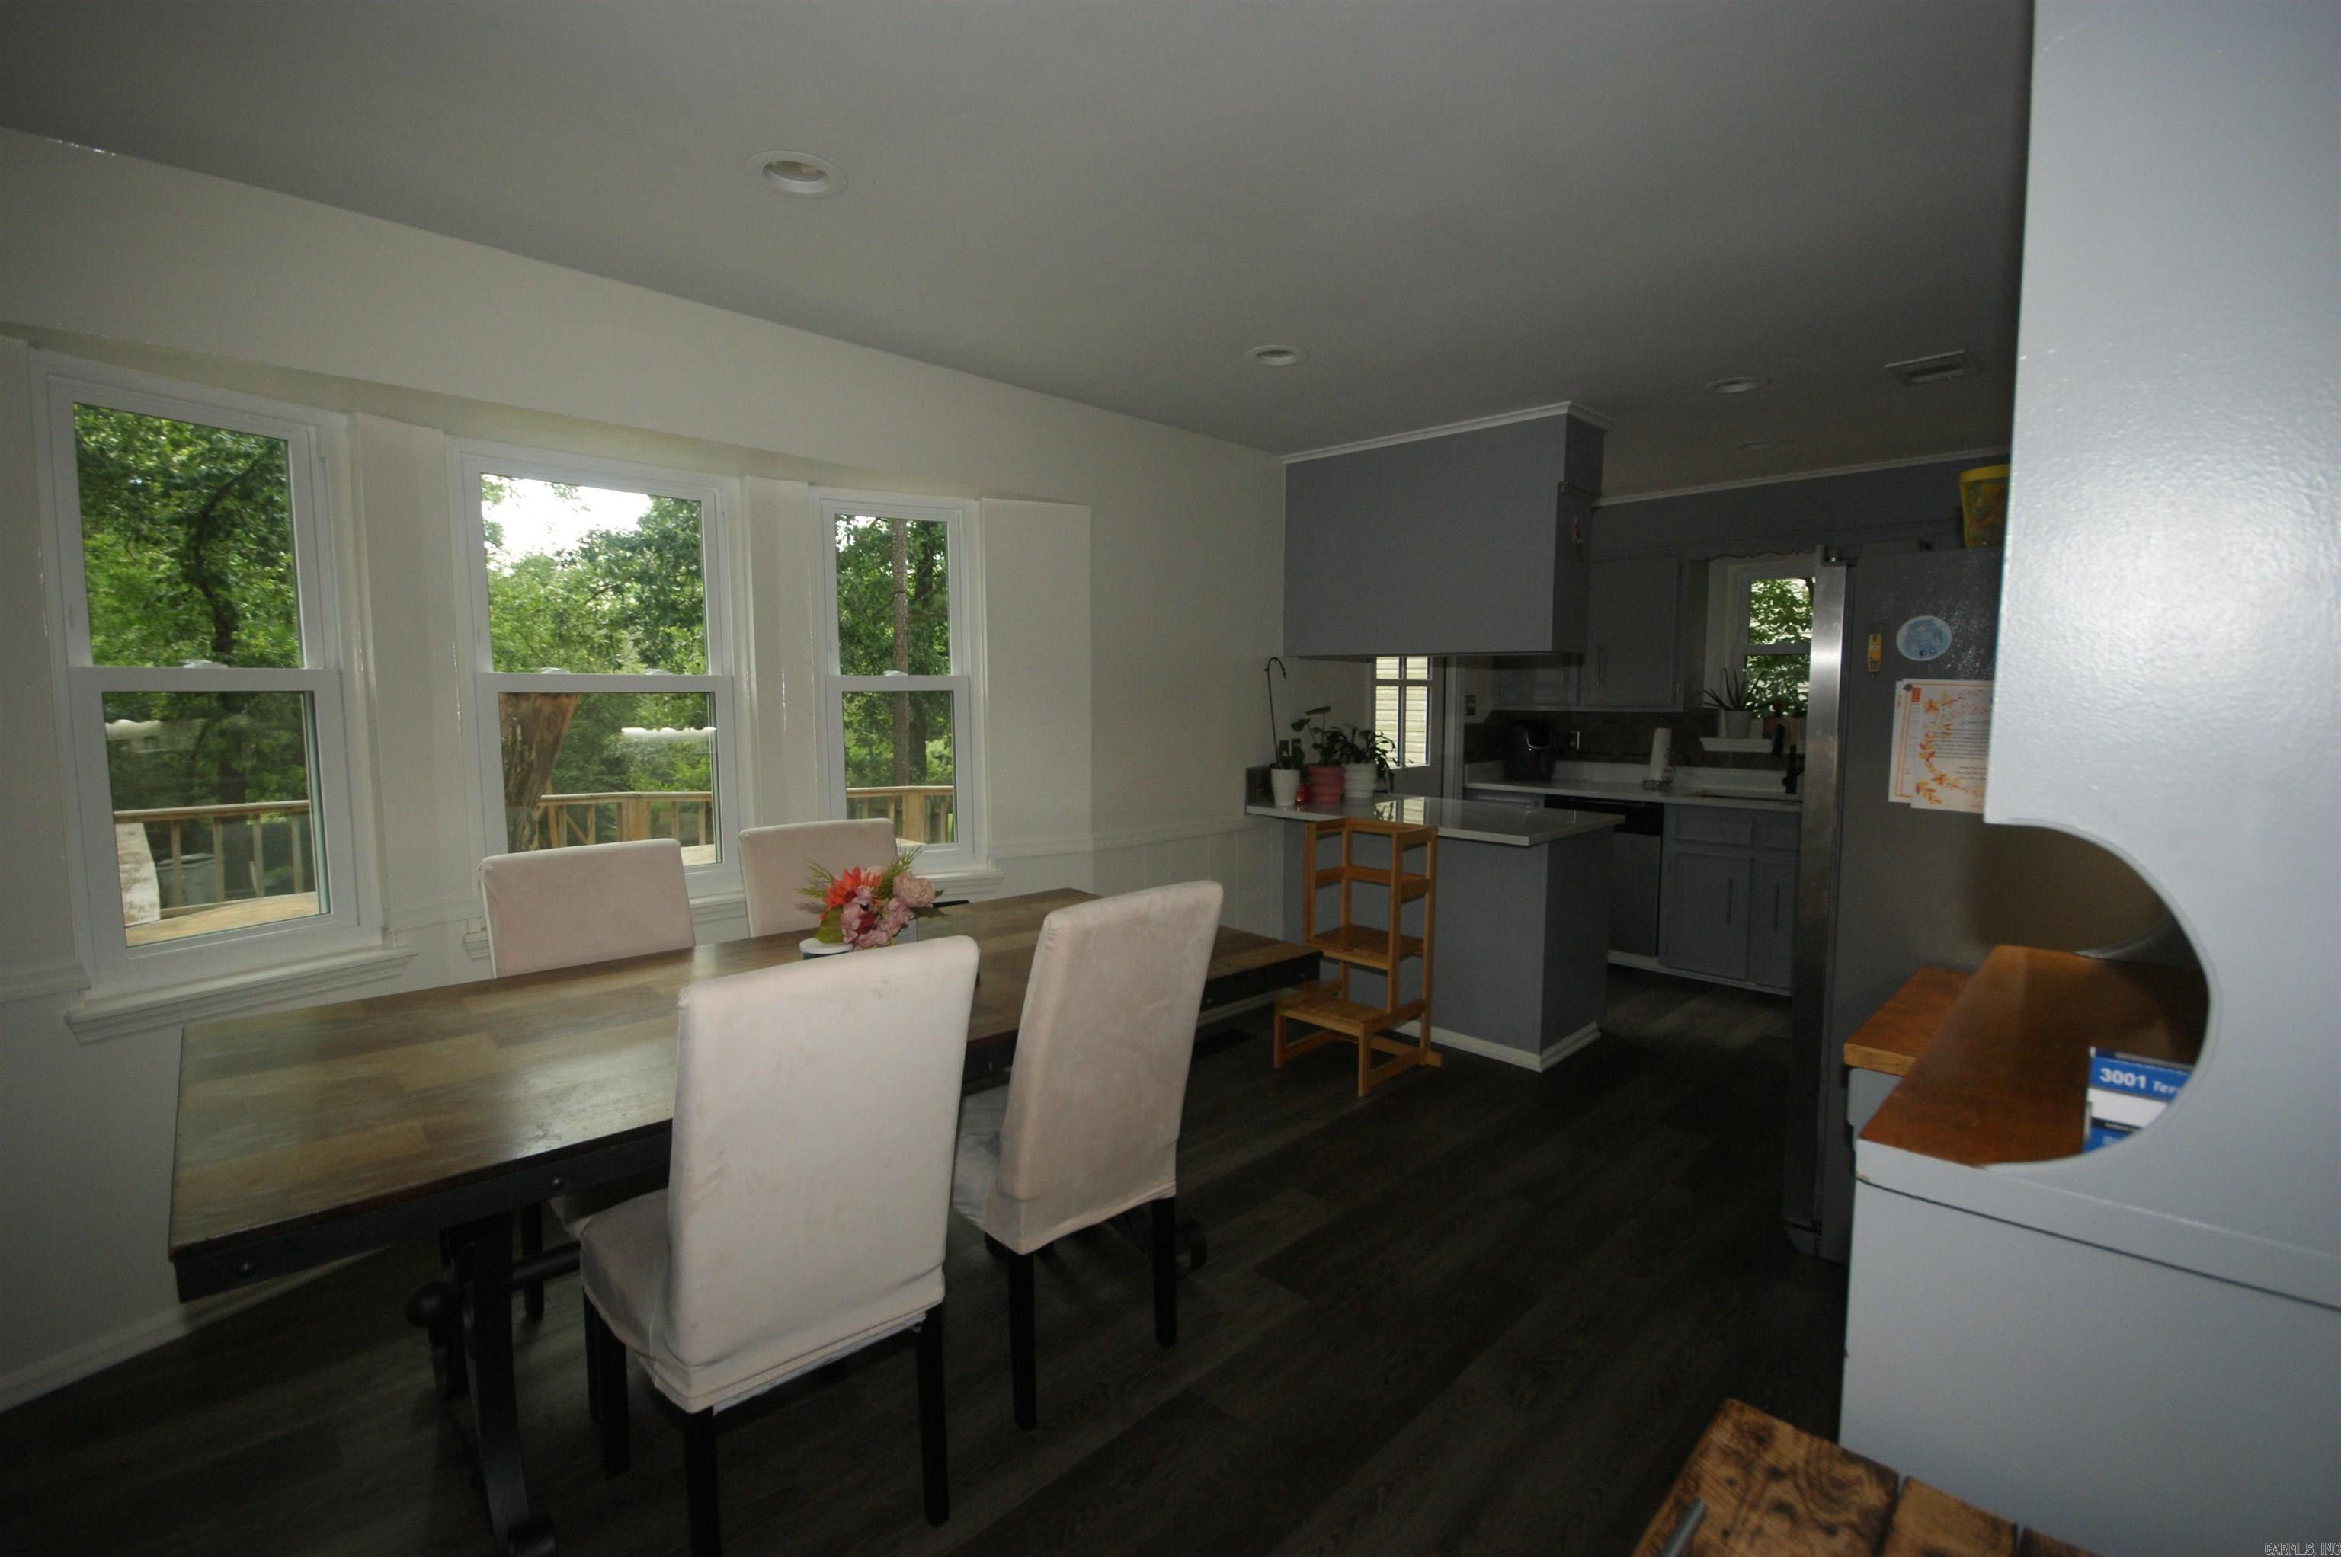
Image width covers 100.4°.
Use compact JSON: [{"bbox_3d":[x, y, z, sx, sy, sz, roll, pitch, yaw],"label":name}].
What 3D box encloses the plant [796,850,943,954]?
[{"bbox_3d":[-0.721,0.318,2.337,0.330,0.285,0.270,-2,6,-17],"label":"plant"}]

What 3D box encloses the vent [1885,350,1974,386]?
[{"bbox_3d":[2.344,-1.258,3.007,0.200,0.030,0.290,6,8,44],"label":"vent"}]

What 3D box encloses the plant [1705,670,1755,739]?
[{"bbox_3d":[2.888,-0.380,5.006,0.250,0.355,0.270,-5,7,-44],"label":"plant"}]

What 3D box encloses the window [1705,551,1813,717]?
[{"bbox_3d":[3.142,-0.655,4.878,0.100,0.920,0.850,-5,7,-44],"label":"window"}]

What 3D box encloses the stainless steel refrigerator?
[{"bbox_3d":[2.159,0.310,2.480,0.910,1.760,0.790,-5,7,-44],"label":"stainless steel refrigerator"}]

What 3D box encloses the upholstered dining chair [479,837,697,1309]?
[{"bbox_3d":[-1.208,0.727,2.230,0.670,1.050,0.460,6,8,44],"label":"upholstered dining chair"}]

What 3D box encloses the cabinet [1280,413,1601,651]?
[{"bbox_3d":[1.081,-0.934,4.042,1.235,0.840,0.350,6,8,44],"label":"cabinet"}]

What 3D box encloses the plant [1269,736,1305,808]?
[{"bbox_3d":[0.512,-0.028,4.290,0.150,0.310,0.150,1,6,7],"label":"plant"}]

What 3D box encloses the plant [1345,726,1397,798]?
[{"bbox_3d":[0.945,-0.072,4.630,0.230,0.330,0.220,1,6,12],"label":"plant"}]

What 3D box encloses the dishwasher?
[{"bbox_3d":[2.445,0.495,5.293,0.600,0.800,0.600,6,8,44],"label":"dishwasher"}]

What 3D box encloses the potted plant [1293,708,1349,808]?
[{"bbox_3d":[0.695,-0.107,4.546,0.250,0.460,0.270,0,5,0],"label":"potted plant"}]

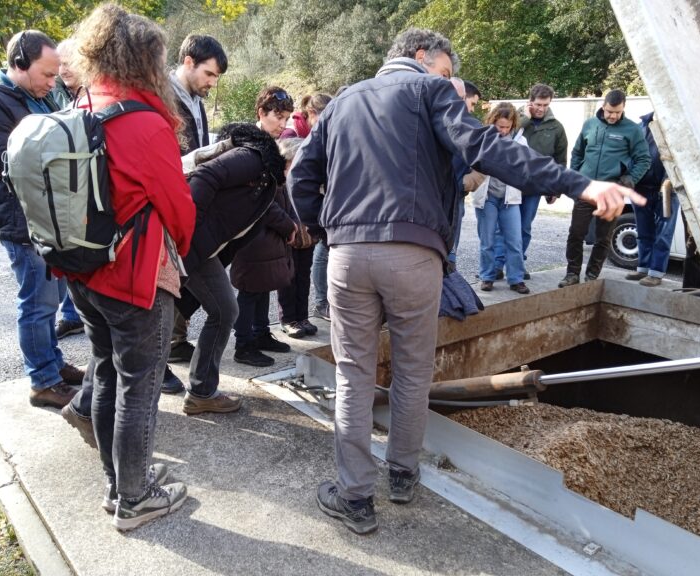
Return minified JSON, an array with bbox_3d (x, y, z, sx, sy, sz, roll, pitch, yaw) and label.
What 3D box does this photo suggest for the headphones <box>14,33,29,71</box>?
[{"bbox_3d":[-1.429,-1.051,2.761,0.070,0.180,0.178,0,14,-8],"label":"headphones"}]

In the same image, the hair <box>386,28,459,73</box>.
[{"bbox_3d":[0.237,-0.789,2.090,0.220,0.170,0.180,18,10,-12],"label":"hair"}]

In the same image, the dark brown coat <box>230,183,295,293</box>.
[{"bbox_3d":[-0.525,-0.433,3.773,0.400,0.900,0.470,4,14,15],"label":"dark brown coat"}]

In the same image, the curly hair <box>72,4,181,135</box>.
[{"bbox_3d":[-0.687,-0.668,1.917,0.300,0.410,0.310,14,18,41],"label":"curly hair"}]

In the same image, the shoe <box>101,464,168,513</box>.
[{"bbox_3d":[-0.792,0.714,2.298,0.105,0.115,0.280,11,16,34],"label":"shoe"}]

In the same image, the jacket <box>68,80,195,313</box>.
[{"bbox_3d":[-0.715,-0.296,1.996,0.480,0.710,0.370,14,18,41],"label":"jacket"}]

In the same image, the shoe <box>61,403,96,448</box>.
[{"bbox_3d":[-1.076,0.585,2.665,0.270,0.115,0.100,42,7,-13],"label":"shoe"}]

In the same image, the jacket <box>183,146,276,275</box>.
[{"bbox_3d":[-0.551,-0.370,2.750,0.370,0.610,0.480,36,-4,-28],"label":"jacket"}]

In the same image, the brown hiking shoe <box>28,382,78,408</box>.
[{"bbox_3d":[-1.430,0.514,3.050,0.290,0.115,0.107,3,14,7],"label":"brown hiking shoe"}]

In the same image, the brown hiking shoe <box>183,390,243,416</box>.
[{"bbox_3d":[-0.667,0.543,3.023,0.285,0.115,0.105,-1,14,-9],"label":"brown hiking shoe"}]

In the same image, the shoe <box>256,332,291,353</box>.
[{"bbox_3d":[-0.511,0.353,4.034,0.265,0.110,0.100,2,14,10],"label":"shoe"}]

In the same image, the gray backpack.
[{"bbox_3d":[-0.869,-0.302,1.944,0.300,0.510,0.320,13,23,43],"label":"gray backpack"}]

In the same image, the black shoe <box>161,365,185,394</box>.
[{"bbox_3d":[-1.025,0.502,3.391,0.280,0.120,0.100,5,14,19],"label":"black shoe"}]

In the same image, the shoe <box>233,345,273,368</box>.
[{"bbox_3d":[-0.566,0.393,3.680,0.265,0.105,0.100,6,14,17],"label":"shoe"}]

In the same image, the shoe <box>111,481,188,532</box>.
[{"bbox_3d":[-0.730,0.771,2.273,0.280,0.120,0.105,-10,17,-35],"label":"shoe"}]

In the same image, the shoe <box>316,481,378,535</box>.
[{"bbox_3d":[-0.023,0.770,2.278,0.110,0.120,0.295,-11,17,-39],"label":"shoe"}]

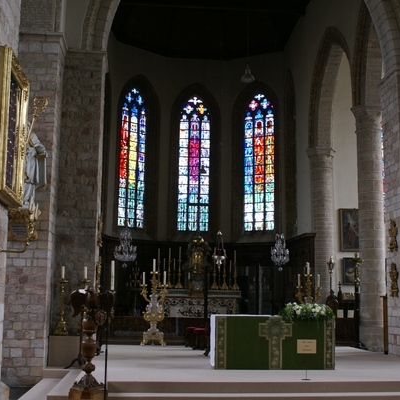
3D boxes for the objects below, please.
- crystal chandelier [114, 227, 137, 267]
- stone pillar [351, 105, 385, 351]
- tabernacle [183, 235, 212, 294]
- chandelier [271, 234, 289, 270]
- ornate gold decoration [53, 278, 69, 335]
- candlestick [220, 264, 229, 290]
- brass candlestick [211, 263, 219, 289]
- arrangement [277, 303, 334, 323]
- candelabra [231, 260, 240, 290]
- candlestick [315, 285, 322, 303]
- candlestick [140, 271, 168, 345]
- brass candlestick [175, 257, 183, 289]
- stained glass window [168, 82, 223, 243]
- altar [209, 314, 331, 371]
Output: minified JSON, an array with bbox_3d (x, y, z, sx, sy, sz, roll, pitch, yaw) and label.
[{"bbox_3d":[-2.385,1.488,20.804,0.701,1.255,0.701,1,-8,-6],"label":"crystal chandelier"},{"bbox_3d":[4.572,0.669,17.362,0.770,6.474,0.770,1,-8,-6],"label":"stone pillar"},{"bbox_3d":[-0.100,2.578,25.900,1.150,2.350,0.750,2,-9,-5],"label":"tabernacle"},{"bbox_3d":[2.839,1.843,22.922,0.620,1.322,0.620,2,-9,-6],"label":"chandelier"},{"bbox_3d":[-2.940,2.245,13.697,0.310,1.165,0.310,1,-8,-6],"label":"ornate gold decoration"},{"bbox_3d":[0.946,2.934,24.686,0.270,1.000,0.270,2,-9,-6],"label":"candlestick"},{"bbox_3d":[0.565,2.892,24.650,0.280,1.036,0.270,2,-9,-6],"label":"brass candlestick"},{"bbox_3d":[2.002,2.124,12.214,0.980,0.352,0.420,2,-9,-6],"label":"arrangement"},{"bbox_3d":[1.382,2.931,24.734,0.280,1.059,0.270,2,-9,-6],"label":"candelabra"},{"bbox_3d":[3.266,2.585,17.873,0.200,0.463,0.200,2,-9,-6],"label":"candlestick"},{"bbox_3d":[-1.266,2.992,18.088,0.775,2.012,0.600,1,-8,-6],"label":"candlestick"},{"bbox_3d":[-0.703,2.458,21.976,0.280,1.076,0.280,1,-8,-6],"label":"brass candlestick"},{"bbox_3d":[-0.237,-1.658,27.991,2.337,6.900,0.450,2,-9,-6],"label":"stained glass window"},{"bbox_3d":[1.349,2.690,12.302,2.240,0.950,0.750,2,-9,-6],"label":"altar"}]

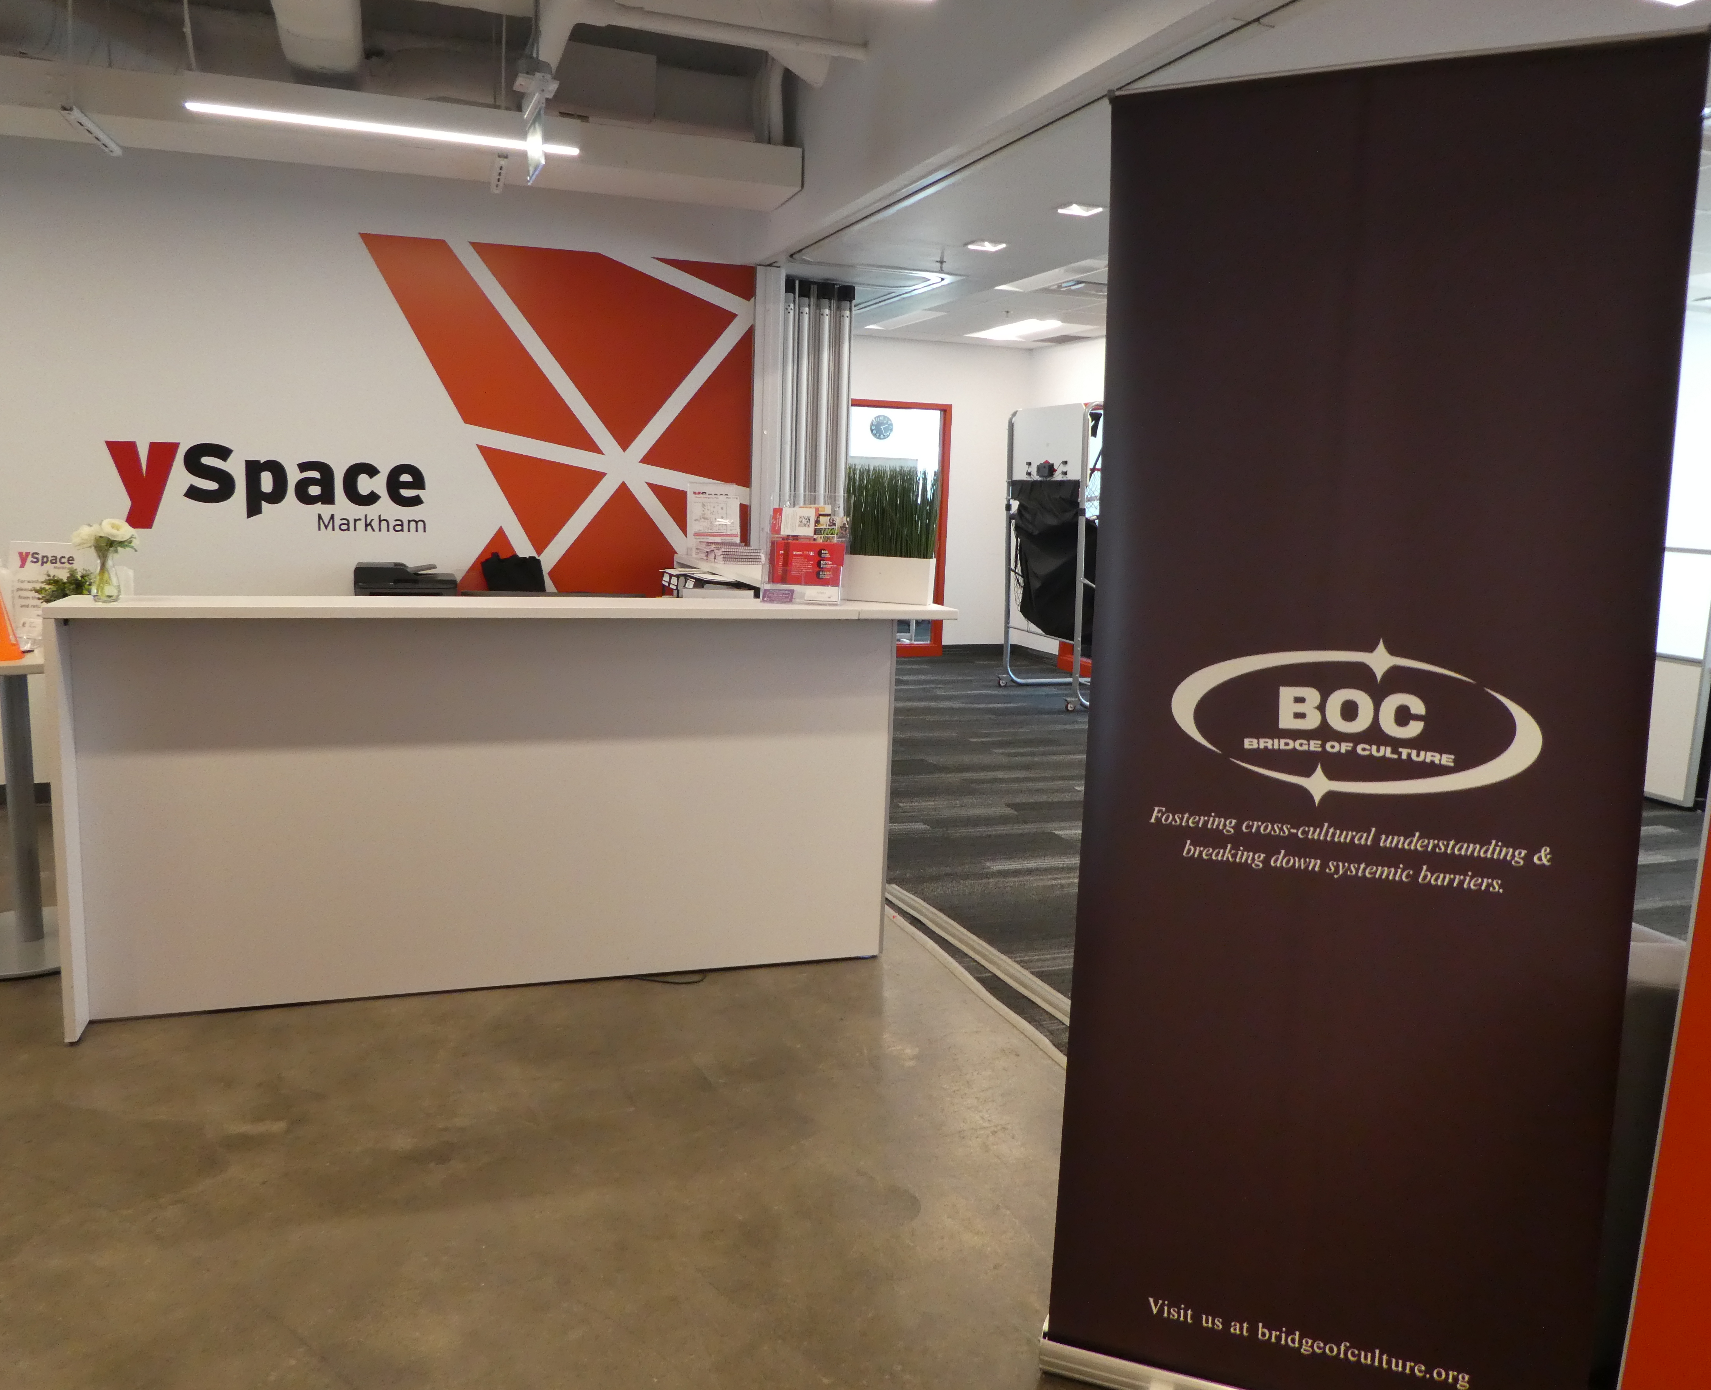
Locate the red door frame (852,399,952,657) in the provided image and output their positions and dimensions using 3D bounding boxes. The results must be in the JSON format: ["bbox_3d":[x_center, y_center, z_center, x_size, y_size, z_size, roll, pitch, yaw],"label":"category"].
[{"bbox_3d":[0.308,-1.406,11.037,1.030,2.167,0.120,-1,10,-20],"label":"red door frame"}]

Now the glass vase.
[{"bbox_3d":[-1.881,-0.301,3.220,0.067,0.130,0.067,-1,10,-19],"label":"glass vase"}]

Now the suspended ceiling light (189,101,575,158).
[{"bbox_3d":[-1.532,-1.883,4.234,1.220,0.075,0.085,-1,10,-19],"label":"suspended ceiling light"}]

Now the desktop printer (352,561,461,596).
[{"bbox_3d":[-1.920,-0.447,5.489,0.425,0.250,0.380,-1,10,-19],"label":"desktop printer"}]

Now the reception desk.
[{"bbox_3d":[-0.946,0.257,3.859,2.365,1.104,0.720,-1,10,-18],"label":"reception desk"}]

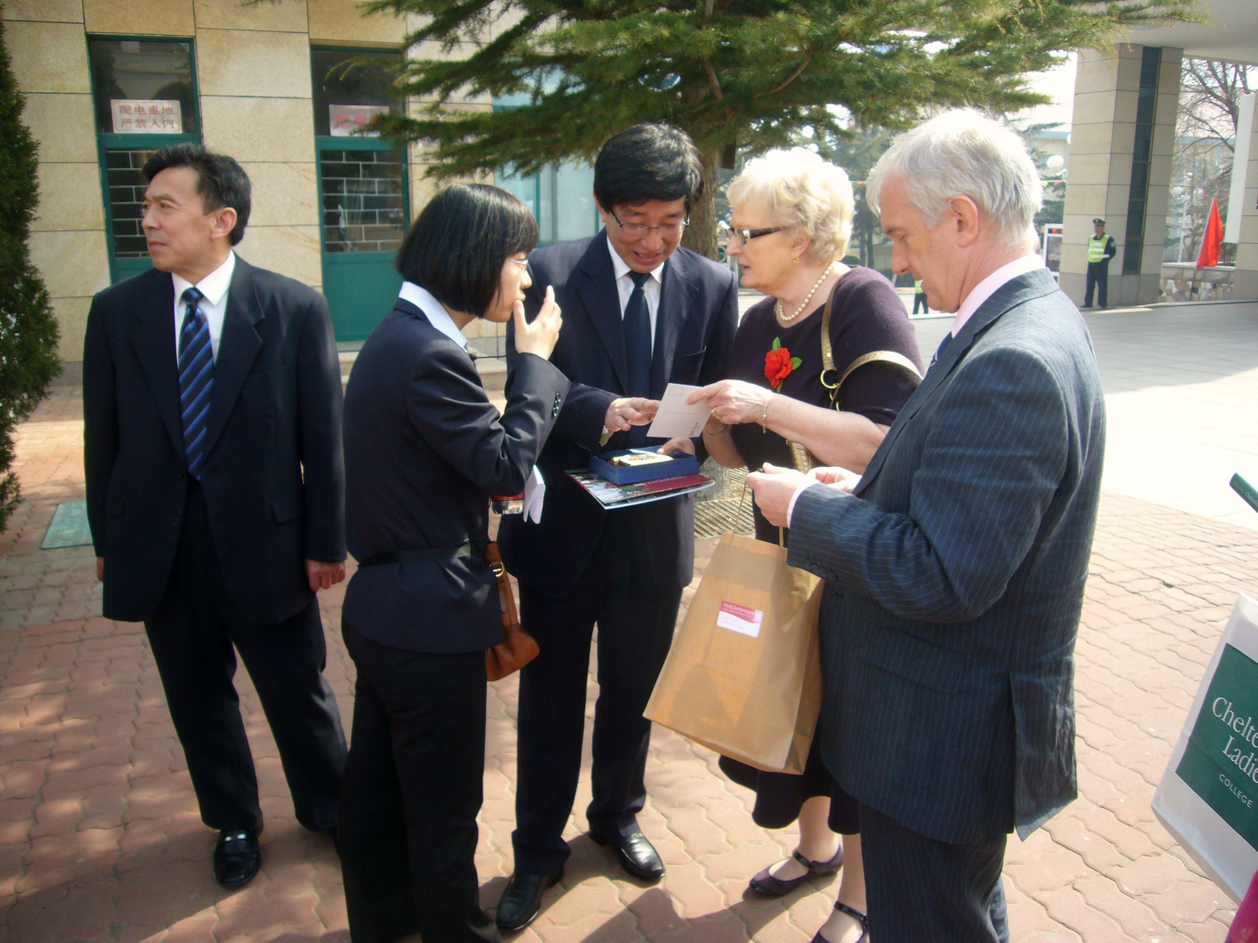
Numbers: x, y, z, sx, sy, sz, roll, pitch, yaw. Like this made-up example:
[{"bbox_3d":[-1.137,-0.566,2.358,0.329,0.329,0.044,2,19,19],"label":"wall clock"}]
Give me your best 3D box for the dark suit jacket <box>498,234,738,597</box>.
[{"bbox_3d":[-0.019,-0.113,2.100,0.520,0.770,0.420,-2,13,-10],"label":"dark suit jacket"}]

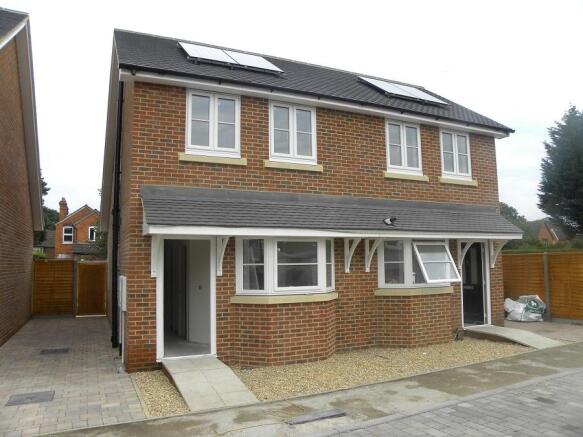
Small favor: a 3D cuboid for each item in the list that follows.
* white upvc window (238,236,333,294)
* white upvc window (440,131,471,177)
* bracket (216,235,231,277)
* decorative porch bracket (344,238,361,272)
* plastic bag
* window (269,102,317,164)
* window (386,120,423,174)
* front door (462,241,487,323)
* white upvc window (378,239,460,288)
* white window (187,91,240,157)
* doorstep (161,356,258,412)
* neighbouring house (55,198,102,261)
[{"bbox_3d":[0.036,0.891,8.226,2.090,1.040,0.500,2,-5,-26],"label":"white upvc window"},{"bbox_3d":[4.036,-1.550,10.716,1.029,1.195,0.100,2,-5,-26],"label":"white upvc window"},{"bbox_3d":[-1.159,0.660,7.589,0.100,0.710,0.540,2,-5,-26],"label":"bracket"},{"bbox_3d":[1.260,0.743,8.786,0.100,0.710,0.540,2,-5,-26],"label":"decorative porch bracket"},{"bbox_3d":[6.749,2.582,12.747,1.080,0.720,0.800,-2,-5,18],"label":"plastic bag"},{"bbox_3d":[0.039,-1.688,8.738,1.046,1.195,0.100,2,-5,-26],"label":"window"},{"bbox_3d":[2.591,-1.600,10.001,1.046,1.195,0.100,2,-5,-26],"label":"window"},{"bbox_3d":[4.437,1.590,10.652,0.920,2.040,0.100,2,-5,-26],"label":"front door"},{"bbox_3d":[2.954,0.971,9.430,2.090,1.050,0.820,2,-5,-26],"label":"white upvc window"},{"bbox_3d":[-1.406,-1.738,8.024,1.029,1.195,0.100,2,-5,-26],"label":"white window"},{"bbox_3d":[-1.270,2.435,6.606,0.920,0.200,1.930,2,-5,-26],"label":"doorstep"},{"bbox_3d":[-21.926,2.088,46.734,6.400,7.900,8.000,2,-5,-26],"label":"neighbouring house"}]

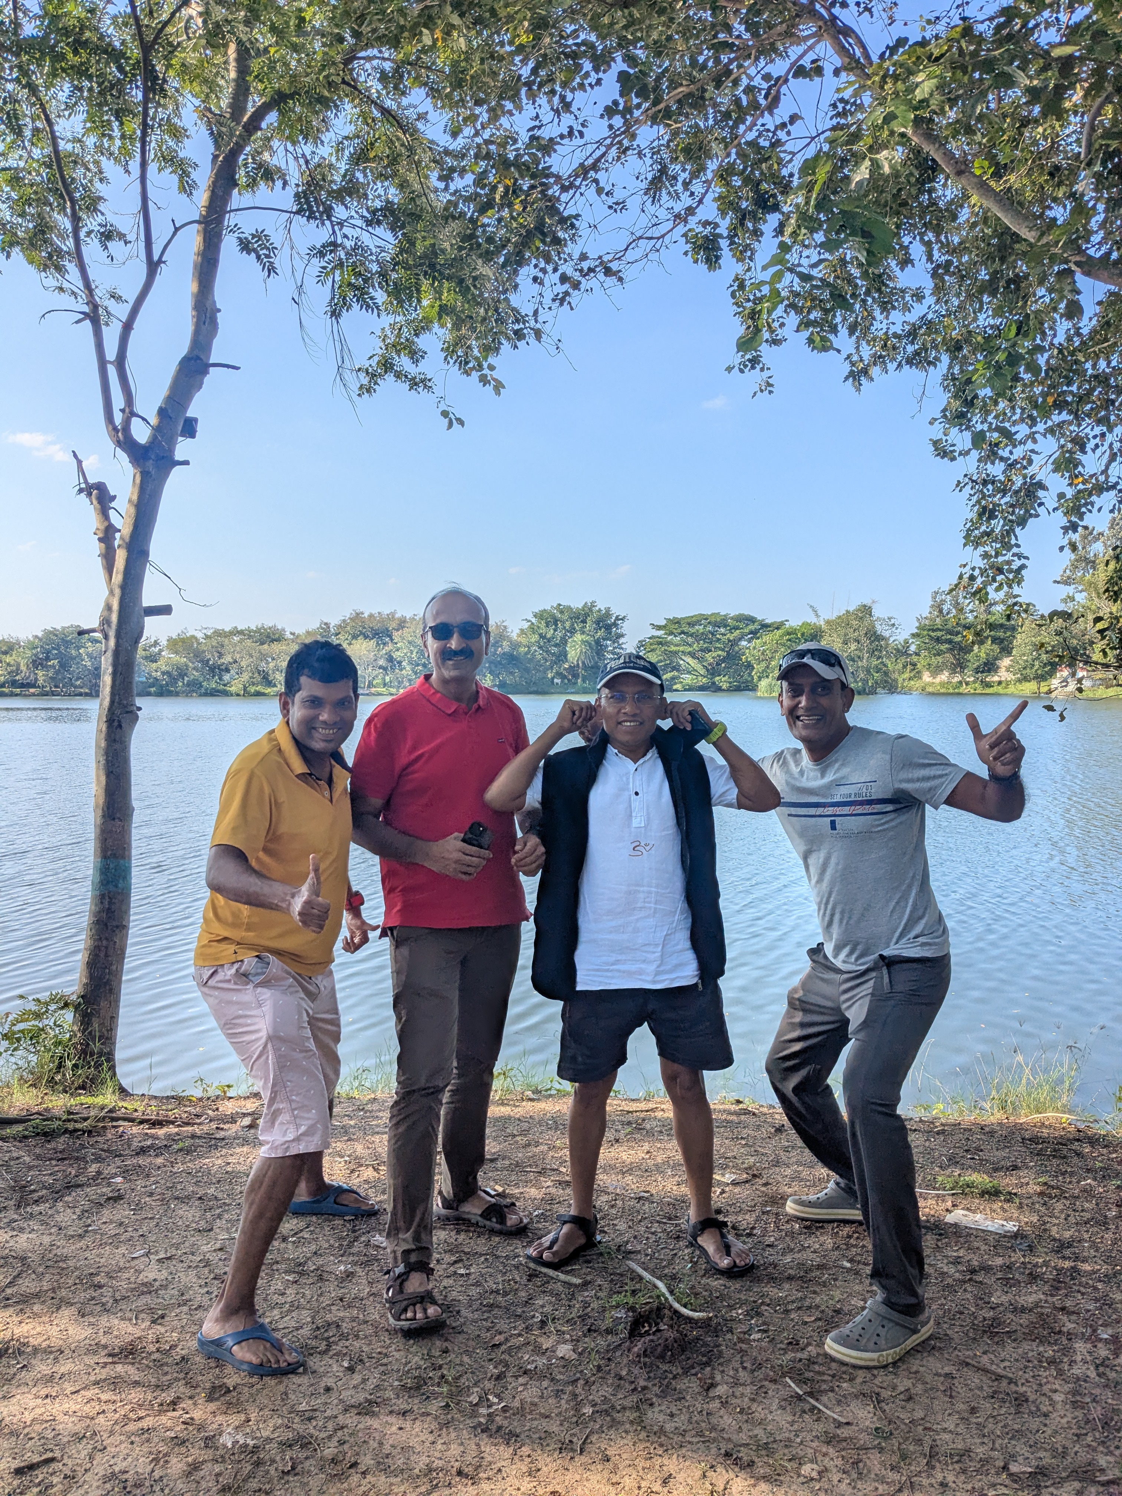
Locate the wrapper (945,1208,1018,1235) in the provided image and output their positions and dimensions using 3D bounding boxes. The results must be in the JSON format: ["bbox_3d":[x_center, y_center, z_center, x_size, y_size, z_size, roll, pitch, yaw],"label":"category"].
[{"bbox_3d":[1.173,1.321,3.251,0.186,0.016,0.072,2,3,26],"label":"wrapper"}]

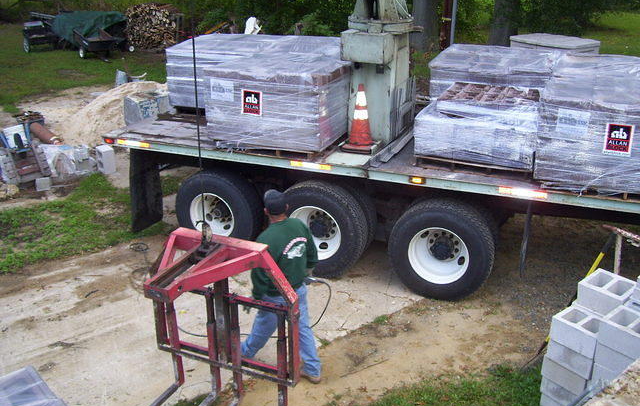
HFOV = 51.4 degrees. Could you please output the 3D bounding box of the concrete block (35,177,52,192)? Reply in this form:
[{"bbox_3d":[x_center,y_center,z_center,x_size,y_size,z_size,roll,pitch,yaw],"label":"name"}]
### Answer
[{"bbox_3d":[-4.259,-0.315,10.245,0.200,0.194,0.220,-7,23,-19],"label":"concrete block"}]

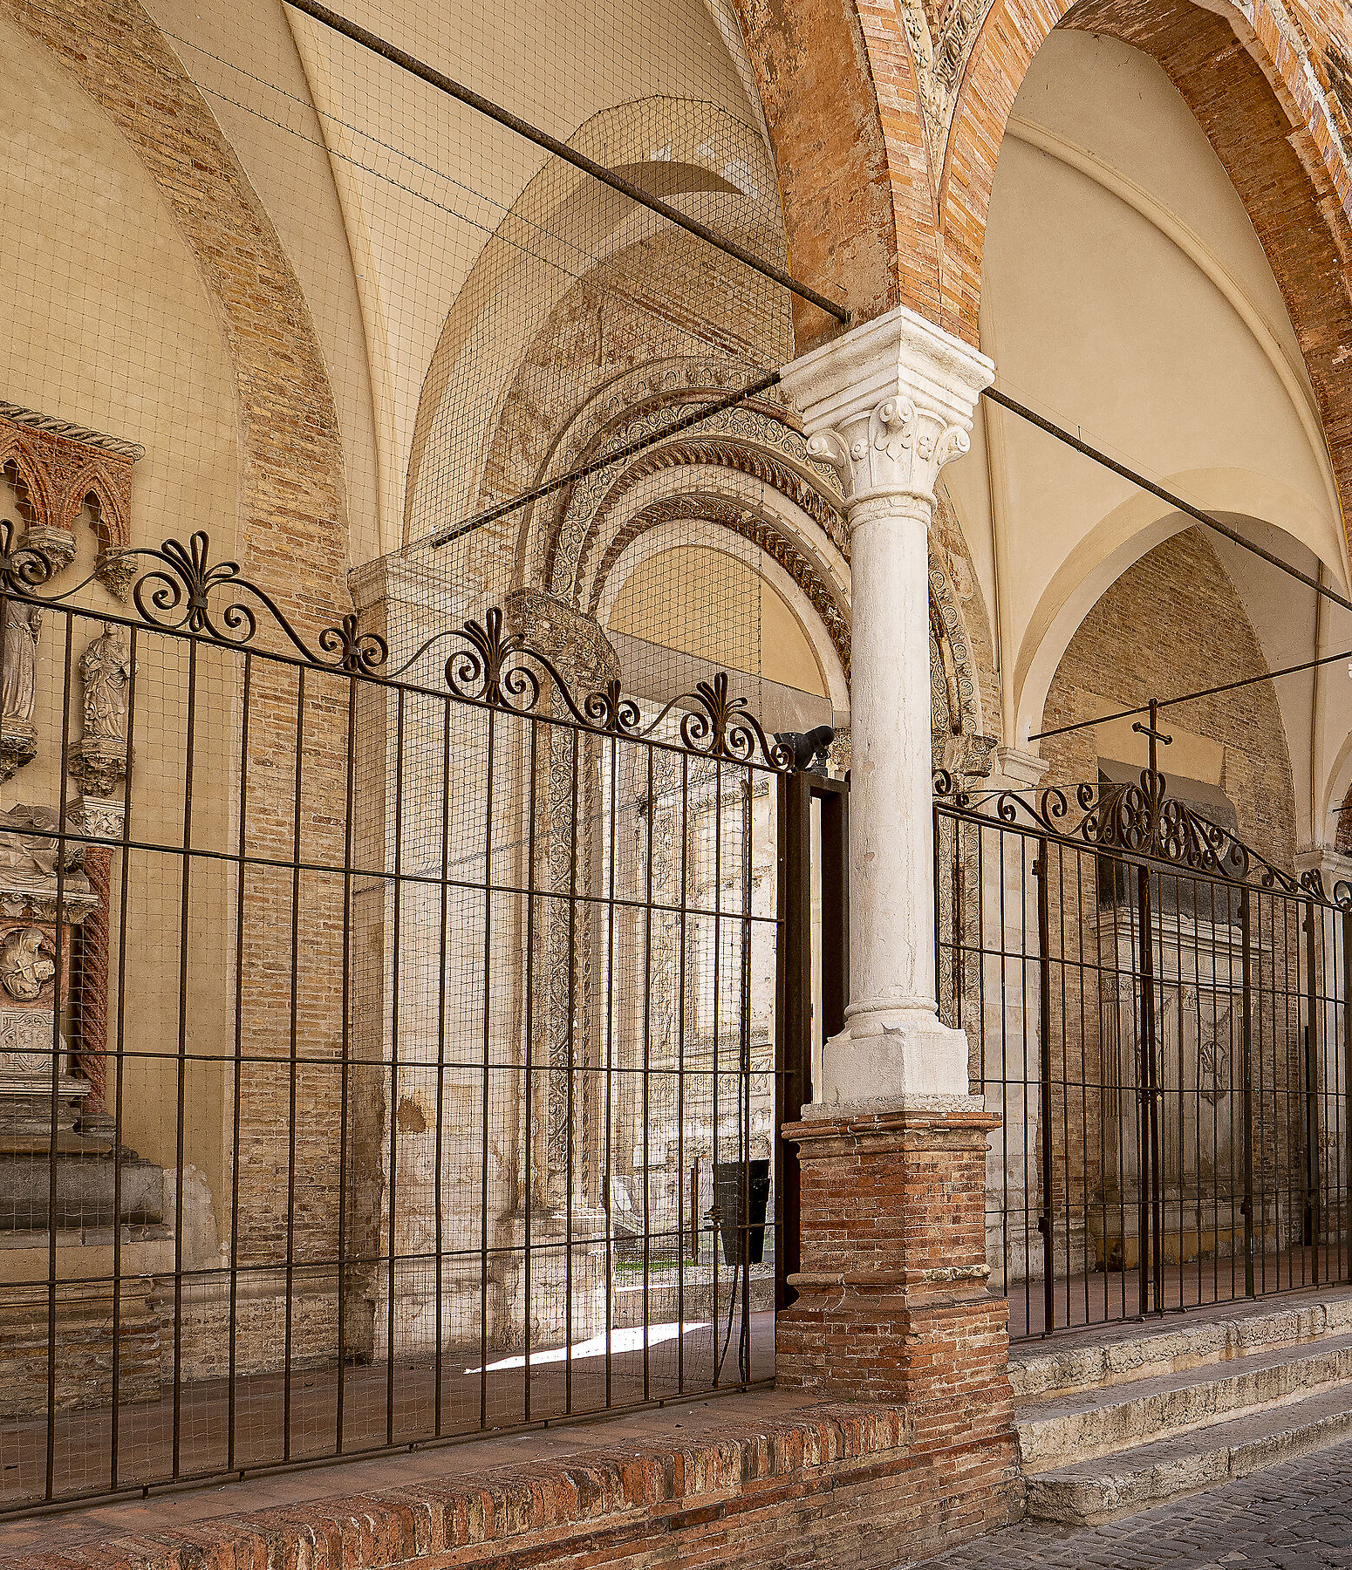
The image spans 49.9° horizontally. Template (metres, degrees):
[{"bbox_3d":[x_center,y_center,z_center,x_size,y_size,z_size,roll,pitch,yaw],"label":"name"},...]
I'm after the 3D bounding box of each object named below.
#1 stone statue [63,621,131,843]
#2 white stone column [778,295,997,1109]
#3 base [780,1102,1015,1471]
[{"bbox_3d":[-2.810,-0.279,7.085,0.260,1.080,0.210,7,-11,-42],"label":"stone statue"},{"bbox_3d":[0.841,-0.273,5.700,0.560,2.960,0.560,-5,-7,44],"label":"white stone column"},{"bbox_3d":[0.849,1.907,5.558,0.620,1.310,0.620,-8,-11,43],"label":"base"}]

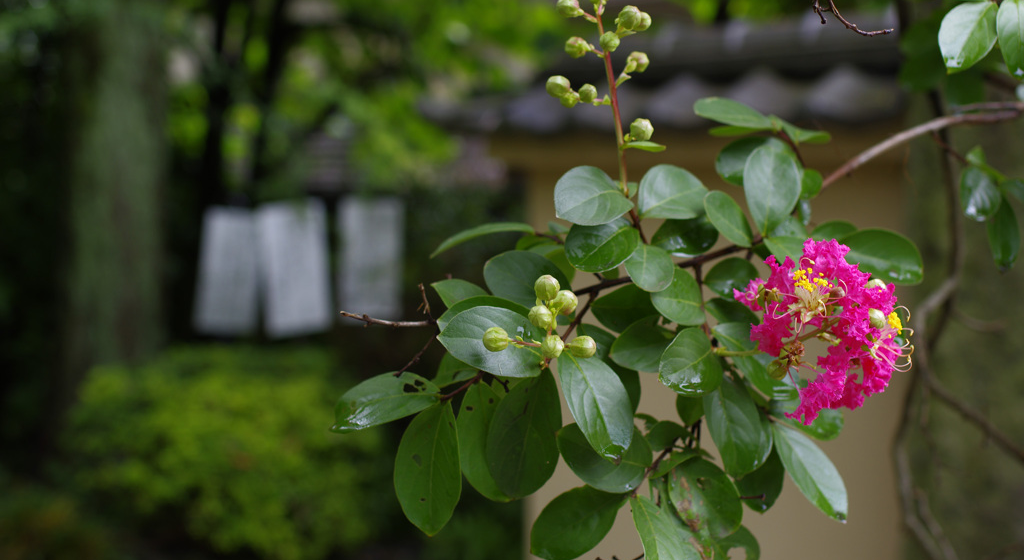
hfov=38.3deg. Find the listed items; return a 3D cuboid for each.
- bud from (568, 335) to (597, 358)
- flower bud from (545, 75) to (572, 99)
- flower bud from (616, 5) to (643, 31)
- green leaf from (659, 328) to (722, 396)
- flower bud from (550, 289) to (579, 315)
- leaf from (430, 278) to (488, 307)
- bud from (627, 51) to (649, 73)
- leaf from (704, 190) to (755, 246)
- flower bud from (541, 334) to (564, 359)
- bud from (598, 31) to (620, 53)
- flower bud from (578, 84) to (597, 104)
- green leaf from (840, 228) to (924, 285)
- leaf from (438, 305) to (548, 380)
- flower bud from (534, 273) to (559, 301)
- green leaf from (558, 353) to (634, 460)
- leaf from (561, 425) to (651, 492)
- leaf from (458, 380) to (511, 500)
[{"bbox_3d":[0.026,0.024,0.535,0.011,0.008,0.008,2,1,21],"label":"bud"},{"bbox_3d":[0.018,-0.075,0.575,0.010,0.009,0.009,36,-14,-21],"label":"flower bud"},{"bbox_3d":[0.052,-0.116,0.654,0.011,0.011,0.011,4,-39,-5],"label":"flower bud"},{"bbox_3d":[0.081,0.037,0.669,0.035,0.009,0.029,-28,49,-30],"label":"green leaf"},{"bbox_3d":[0.020,0.009,0.560,0.010,0.009,0.009,-24,-11,27],"label":"flower bud"},{"bbox_3d":[-0.015,0.010,0.568,0.035,0.018,0.007,30,-20,-8],"label":"leaf"},{"bbox_3d":[0.056,-0.097,0.655,0.009,0.011,0.009,28,6,0],"label":"bud"},{"bbox_3d":[0.098,-0.028,0.669,0.031,0.019,0.007,49,2,30],"label":"leaf"},{"bbox_3d":[0.015,0.026,0.560,0.009,0.009,0.009,0,-24,0],"label":"flower bud"},{"bbox_3d":[0.038,-0.092,0.570,0.008,0.008,0.009,0,-24,0],"label":"bud"},{"bbox_3d":[0.033,-0.083,0.654,0.009,0.009,0.009,-14,-47,14],"label":"flower bud"},{"bbox_3d":[0.152,-0.010,0.620,0.042,0.025,0.006,17,-25,17],"label":"green leaf"},{"bbox_3d":[-0.009,0.026,0.621,0.047,0.033,0.009,11,-28,13],"label":"leaf"},{"bbox_3d":[0.013,0.003,0.541,0.009,0.010,0.009,-6,24,2],"label":"flower bud"},{"bbox_3d":[0.035,0.052,0.615,0.025,0.051,0.010,-20,-25,-20],"label":"green leaf"},{"bbox_3d":[0.043,0.082,0.680,0.047,0.030,0.010,21,-19,-3],"label":"leaf"},{"bbox_3d":[-0.010,0.065,0.590,0.023,0.050,0.007,-14,0,3],"label":"leaf"}]

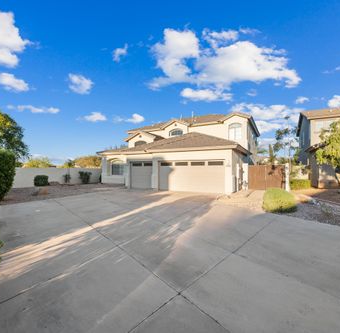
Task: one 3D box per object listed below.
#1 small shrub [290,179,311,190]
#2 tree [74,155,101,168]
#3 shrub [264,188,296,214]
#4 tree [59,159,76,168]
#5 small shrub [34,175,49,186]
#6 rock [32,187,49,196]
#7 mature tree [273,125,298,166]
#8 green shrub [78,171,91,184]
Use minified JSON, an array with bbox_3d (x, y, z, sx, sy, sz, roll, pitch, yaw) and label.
[{"bbox_3d":[9.585,1.313,14.300,1.300,0.800,0.950,0,-1,24],"label":"small shrub"},{"bbox_3d":[-18.866,-0.129,45.000,6.500,5.200,5.500,0,-1,24],"label":"tree"},{"bbox_3d":[4.225,1.292,7.500,1.150,0.880,1.100,0,-1,24],"label":"shrub"},{"bbox_3d":[-21.929,0.377,42.000,4.000,4.100,3.800,0,-1,24],"label":"tree"},{"bbox_3d":[-10.774,1.160,16.300,0.970,0.980,0.950,0,0,28],"label":"small shrub"},{"bbox_3d":[-8.394,1.613,12.600,0.920,0.550,0.680,0,-1,24],"label":"rock"},{"bbox_3d":[9.469,-0.850,15.800,2.000,5.100,2.000,0,0,28],"label":"mature tree"},{"bbox_3d":[-9.379,1.299,21.400,1.200,1.480,1.050,0,-1,24],"label":"green shrub"}]

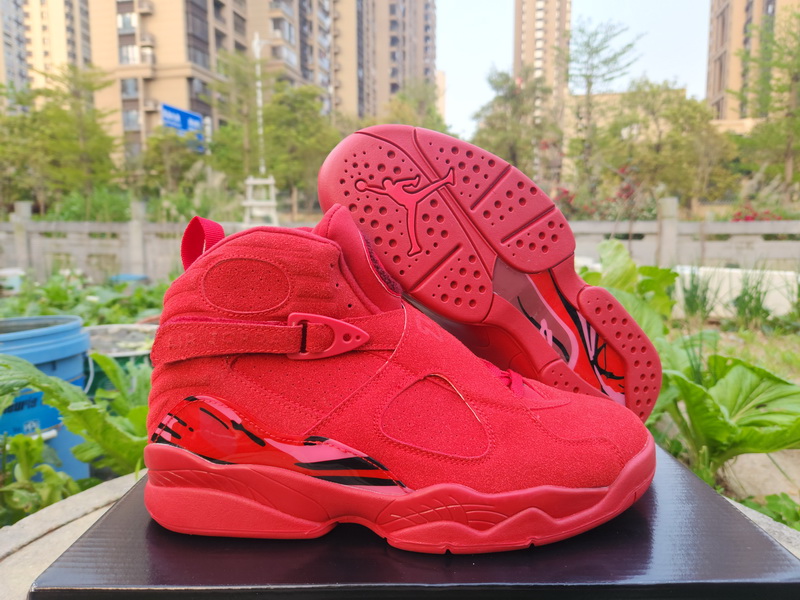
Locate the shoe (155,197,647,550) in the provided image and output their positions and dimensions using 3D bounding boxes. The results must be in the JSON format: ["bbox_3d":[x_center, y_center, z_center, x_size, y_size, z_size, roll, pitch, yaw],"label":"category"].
[{"bbox_3d":[0.000,0.035,0.305,0.297,0.170,0.109,0,8,0],"label":"shoe"}]

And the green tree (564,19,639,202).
[{"bbox_3d":[7.203,-6.631,19.000,2.645,6.864,2.645,0,8,0],"label":"green tree"}]

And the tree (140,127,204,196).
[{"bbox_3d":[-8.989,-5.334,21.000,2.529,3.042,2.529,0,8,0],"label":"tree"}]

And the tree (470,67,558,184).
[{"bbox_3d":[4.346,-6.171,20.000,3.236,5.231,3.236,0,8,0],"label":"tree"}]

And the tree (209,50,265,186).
[{"bbox_3d":[-6.152,-6.529,20.000,2.107,5.720,2.107,0,8,0],"label":"tree"}]

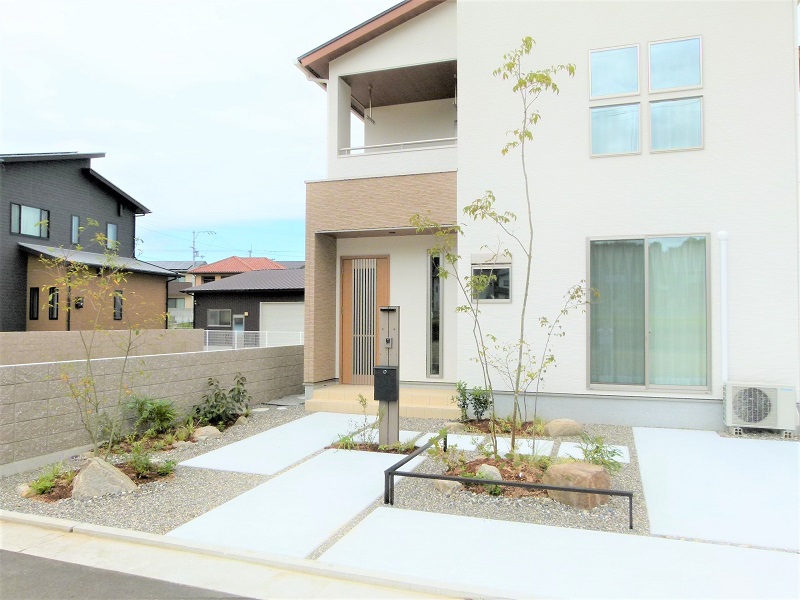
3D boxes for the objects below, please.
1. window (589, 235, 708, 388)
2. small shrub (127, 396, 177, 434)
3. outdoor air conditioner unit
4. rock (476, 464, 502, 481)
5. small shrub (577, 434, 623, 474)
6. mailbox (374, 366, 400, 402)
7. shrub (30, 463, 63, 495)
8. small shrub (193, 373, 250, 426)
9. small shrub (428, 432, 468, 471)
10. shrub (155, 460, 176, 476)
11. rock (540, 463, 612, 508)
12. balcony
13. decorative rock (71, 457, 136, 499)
[{"bbox_3d":[3.550,0.194,8.298,1.650,2.250,0.110,0,-2,18],"label":"window"},{"bbox_3d":[-3.262,1.503,7.584,0.660,0.520,0.560,1,-2,-23],"label":"small shrub"},{"bbox_3d":[4.681,1.411,7.551,0.790,0.600,0.300,0,-2,18],"label":"outdoor air conditioner unit"},{"bbox_3d":[0.891,1.732,5.750,0.260,0.180,0.210,0,-2,18],"label":"rock"},{"bbox_3d":[2.015,1.589,5.811,0.450,0.440,0.420,0,-2,18],"label":"small shrub"},{"bbox_3d":[-0.152,1.033,7.097,0.290,0.400,0.140,0,-2,18],"label":"mailbox"},{"bbox_3d":[-3.272,1.652,5.347,0.300,0.250,0.280,1,-2,-31],"label":"shrub"},{"bbox_3d":[-2.710,1.504,8.925,0.750,0.760,0.660,0,-2,18],"label":"small shrub"},{"bbox_3d":[0.502,1.568,5.979,0.430,0.400,0.380,0,-2,5],"label":"small shrub"},{"bbox_3d":[-2.496,1.788,6.150,0.210,0.160,0.200,0,-2,18],"label":"shrub"},{"bbox_3d":[1.578,1.626,5.162,0.400,0.310,0.490,2,-3,-40],"label":"rock"},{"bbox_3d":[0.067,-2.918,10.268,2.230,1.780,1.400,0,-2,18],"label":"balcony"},{"bbox_3d":[-2.807,1.638,5.493,0.570,0.310,0.420,2,-2,-34],"label":"decorative rock"}]

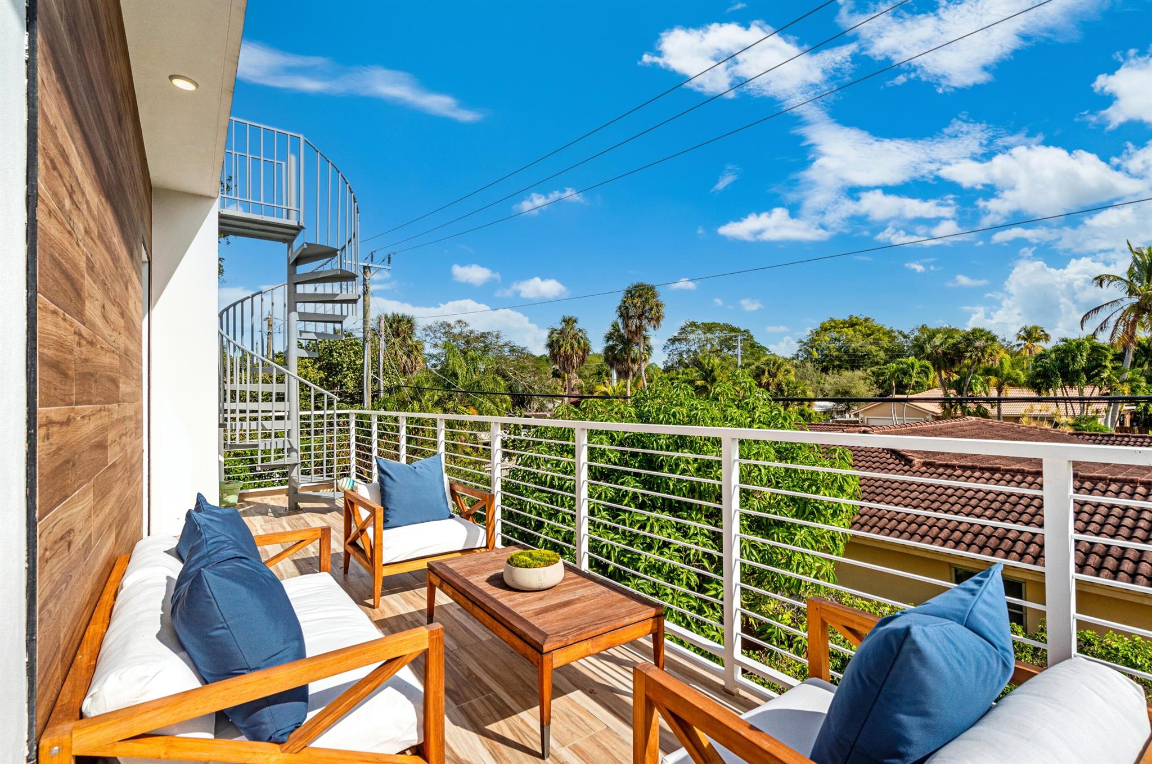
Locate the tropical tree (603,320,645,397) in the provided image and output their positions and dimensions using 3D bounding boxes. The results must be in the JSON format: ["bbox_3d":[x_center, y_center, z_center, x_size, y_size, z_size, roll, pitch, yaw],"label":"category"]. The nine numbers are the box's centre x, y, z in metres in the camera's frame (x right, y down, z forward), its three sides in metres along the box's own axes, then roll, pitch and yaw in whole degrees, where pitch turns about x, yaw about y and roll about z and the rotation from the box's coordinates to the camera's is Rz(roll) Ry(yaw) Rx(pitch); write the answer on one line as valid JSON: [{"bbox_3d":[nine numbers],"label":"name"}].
[{"bbox_3d":[4.493,0.291,44.017,4.100,11.120,4.100,0,-2,0],"label":"tropical tree"}]

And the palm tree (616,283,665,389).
[{"bbox_3d":[5.287,-1.177,42.068,4.000,13.910,4.000,0,-2,0],"label":"palm tree"}]

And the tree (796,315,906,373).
[{"bbox_3d":[32.369,-0.988,59.828,11.330,13.670,11.500,-2,-2,28],"label":"tree"}]

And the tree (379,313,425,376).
[{"bbox_3d":[-11.848,0.550,34.867,3.030,10.600,3.030,0,-2,-19],"label":"tree"}]

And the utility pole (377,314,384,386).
[{"bbox_3d":[-10.291,0.819,26.988,0.250,8.860,0.250,0,-2,0],"label":"utility pole"}]

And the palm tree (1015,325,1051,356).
[{"bbox_3d":[51.822,-0.045,58.038,4.400,12.780,4.400,0,-2,0],"label":"palm tree"}]

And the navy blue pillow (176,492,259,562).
[{"bbox_3d":[-1.393,0.668,2.004,0.210,0.450,0.450,-23,10,-29],"label":"navy blue pillow"}]

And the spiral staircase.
[{"bbox_3d":[-3.211,-0.568,5.824,1.420,4.020,1.420,0,-2,-37],"label":"spiral staircase"}]

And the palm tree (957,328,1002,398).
[{"bbox_3d":[29.249,0.700,36.884,2.710,9.220,2.710,-2,-2,38],"label":"palm tree"}]

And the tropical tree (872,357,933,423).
[{"bbox_3d":[23.026,1.800,35.910,3.630,7.150,3.000,-2,-2,33],"label":"tropical tree"}]

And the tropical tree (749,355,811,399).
[{"bbox_3d":[13.438,1.850,33.956,4.100,7.290,4.100,0,-2,0],"label":"tropical tree"}]

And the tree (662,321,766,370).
[{"bbox_3d":[17.338,-0.753,63.826,12.720,13.830,12.000,-1,-1,15],"label":"tree"}]

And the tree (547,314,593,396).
[{"bbox_3d":[-0.478,0.456,36.867,3.260,10.560,3.260,-1,-1,-1],"label":"tree"}]

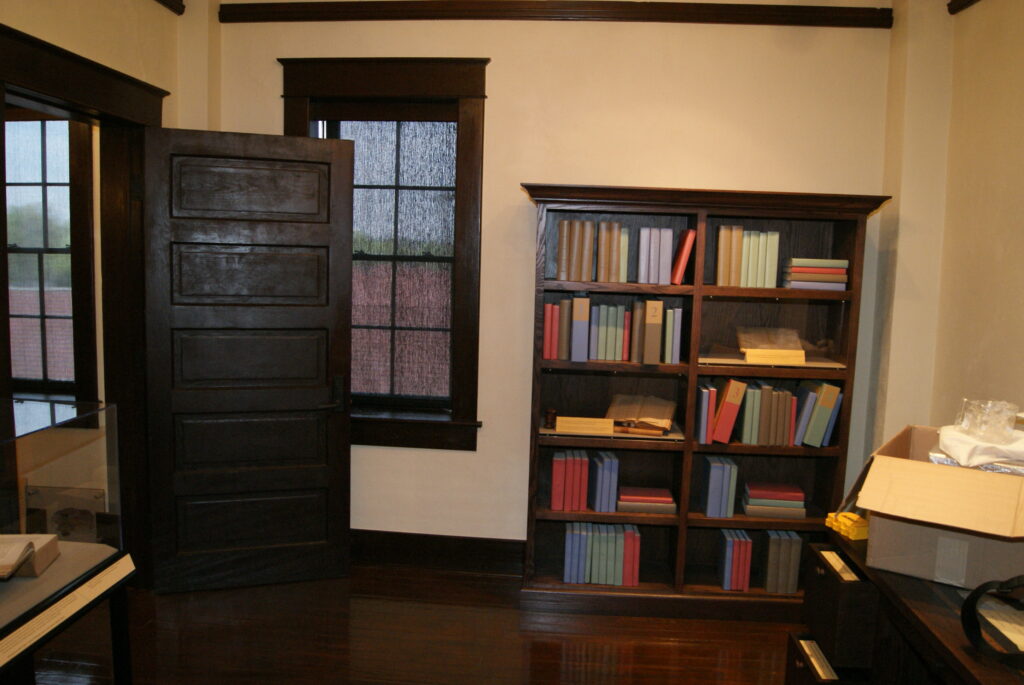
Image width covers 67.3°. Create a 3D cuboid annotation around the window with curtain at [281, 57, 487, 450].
[{"bbox_3d":[-0.637,-0.416,3.768,1.014,1.879,0.142,2,6,3],"label":"window with curtain"}]

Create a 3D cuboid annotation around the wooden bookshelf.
[{"bbox_3d":[0.780,0.289,3.486,1.521,1.889,0.394,2,6,3],"label":"wooden bookshelf"}]

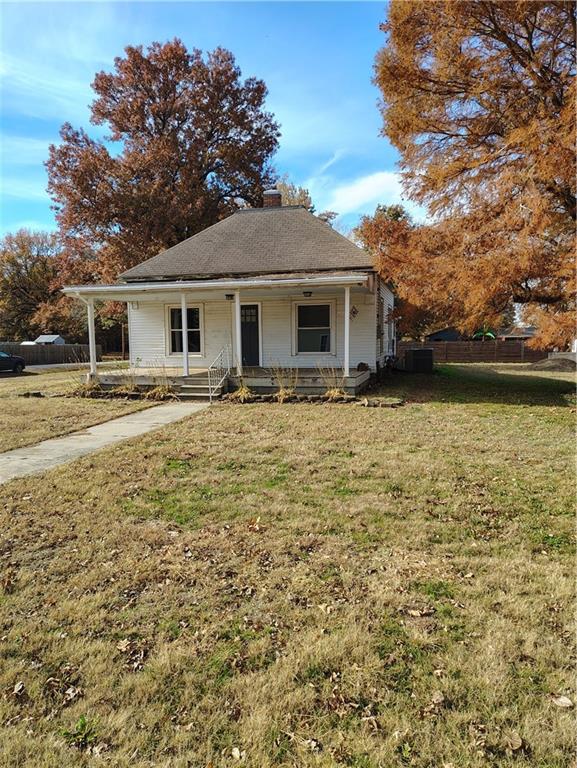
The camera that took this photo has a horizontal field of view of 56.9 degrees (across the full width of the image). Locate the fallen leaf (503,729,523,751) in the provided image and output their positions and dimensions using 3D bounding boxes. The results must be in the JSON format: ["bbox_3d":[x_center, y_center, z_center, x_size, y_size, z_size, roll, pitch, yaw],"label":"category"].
[{"bbox_3d":[0.895,1.420,2.129,0.075,0.030,0.090,-4,6,-27],"label":"fallen leaf"}]

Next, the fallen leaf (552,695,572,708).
[{"bbox_3d":[1.206,1.395,2.341,0.085,0.025,0.055,3,7,36],"label":"fallen leaf"}]

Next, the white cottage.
[{"bbox_3d":[-0.847,-3.750,19.948,8.970,7.100,11.600,1,6,15],"label":"white cottage"}]

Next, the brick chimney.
[{"bbox_3d":[-0.628,-7.197,20.898,0.620,0.850,0.580,1,6,15],"label":"brick chimney"}]

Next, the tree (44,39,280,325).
[{"bbox_3d":[-7.421,-10.989,32.935,14.200,19.610,13.800,-1,5,0],"label":"tree"}]

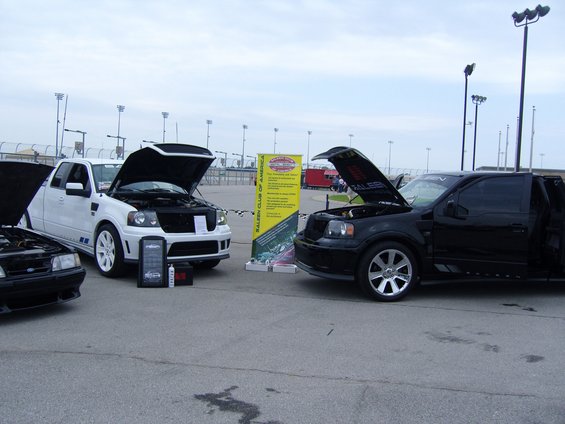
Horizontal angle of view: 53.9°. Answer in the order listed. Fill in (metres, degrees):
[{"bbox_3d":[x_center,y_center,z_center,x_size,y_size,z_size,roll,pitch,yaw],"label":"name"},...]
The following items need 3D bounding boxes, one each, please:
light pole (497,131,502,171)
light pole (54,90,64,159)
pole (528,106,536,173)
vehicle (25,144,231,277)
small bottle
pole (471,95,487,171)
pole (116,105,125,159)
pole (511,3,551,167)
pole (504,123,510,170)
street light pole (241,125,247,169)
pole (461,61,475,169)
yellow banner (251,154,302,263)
[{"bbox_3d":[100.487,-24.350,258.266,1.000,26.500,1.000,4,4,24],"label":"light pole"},{"bbox_3d":[-77.926,-28.082,193.810,3.000,26.500,1.200,1,4,-27],"label":"light pole"},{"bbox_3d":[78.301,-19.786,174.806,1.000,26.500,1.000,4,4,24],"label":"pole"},{"bbox_3d":[-3.259,-0.138,10.588,2.030,2.020,5.600,-1,5,-43],"label":"vehicle"},{"bbox_3d":[-1.530,0.887,7.751,0.076,0.325,0.076,2,4,-9],"label":"small bottle"},{"bbox_3d":[20.382,-6.613,58.613,1.900,11.300,0.800,0,5,-40],"label":"pole"},{"bbox_3d":[-65.209,-29.481,223.383,3.000,26.500,1.200,1,4,-24],"label":"pole"},{"bbox_3d":[12.872,-5.220,29.946,2.000,11.300,0.800,6,5,41],"label":"pole"},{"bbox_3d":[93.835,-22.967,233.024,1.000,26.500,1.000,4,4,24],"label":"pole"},{"bbox_3d":[-14.567,-22.229,209.215,1.900,21.000,1.100,0,5,-41],"label":"street light pole"},{"bbox_3d":[14.395,-5.991,43.816,0.800,11.300,1.700,3,3,6],"label":"pole"},{"bbox_3d":[-0.097,-0.046,9.308,0.750,1.810,0.100,3,4,6],"label":"yellow banner"}]

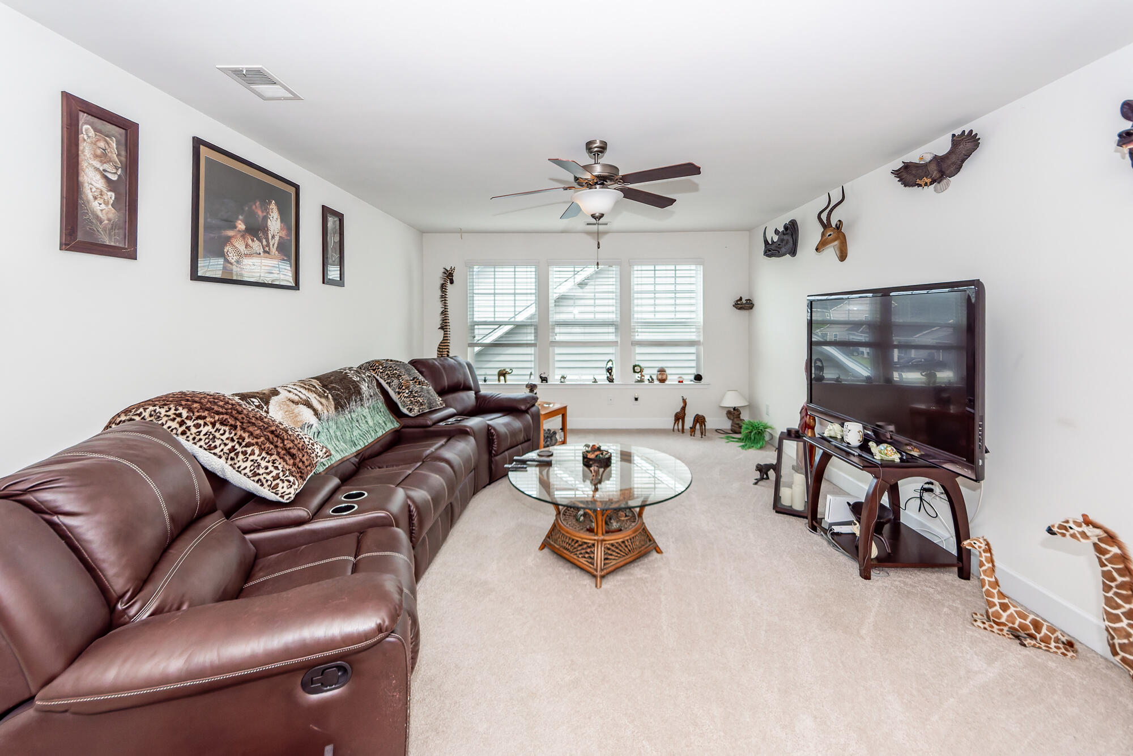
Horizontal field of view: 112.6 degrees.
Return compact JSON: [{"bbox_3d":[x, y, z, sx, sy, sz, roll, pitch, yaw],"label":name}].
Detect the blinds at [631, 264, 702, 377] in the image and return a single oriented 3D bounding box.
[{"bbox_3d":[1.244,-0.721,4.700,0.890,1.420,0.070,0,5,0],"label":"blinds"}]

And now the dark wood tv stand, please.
[{"bbox_3d":[1.970,0.780,2.420,0.620,0.620,0.680,0,5,0],"label":"dark wood tv stand"}]

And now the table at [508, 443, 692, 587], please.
[{"bbox_3d":[0.210,0.835,2.380,1.090,0.510,1.070,0,5,0],"label":"table"}]

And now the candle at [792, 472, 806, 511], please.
[{"bbox_3d":[1.765,0.860,2.870,0.100,0.280,0.100,0,5,0],"label":"candle"}]

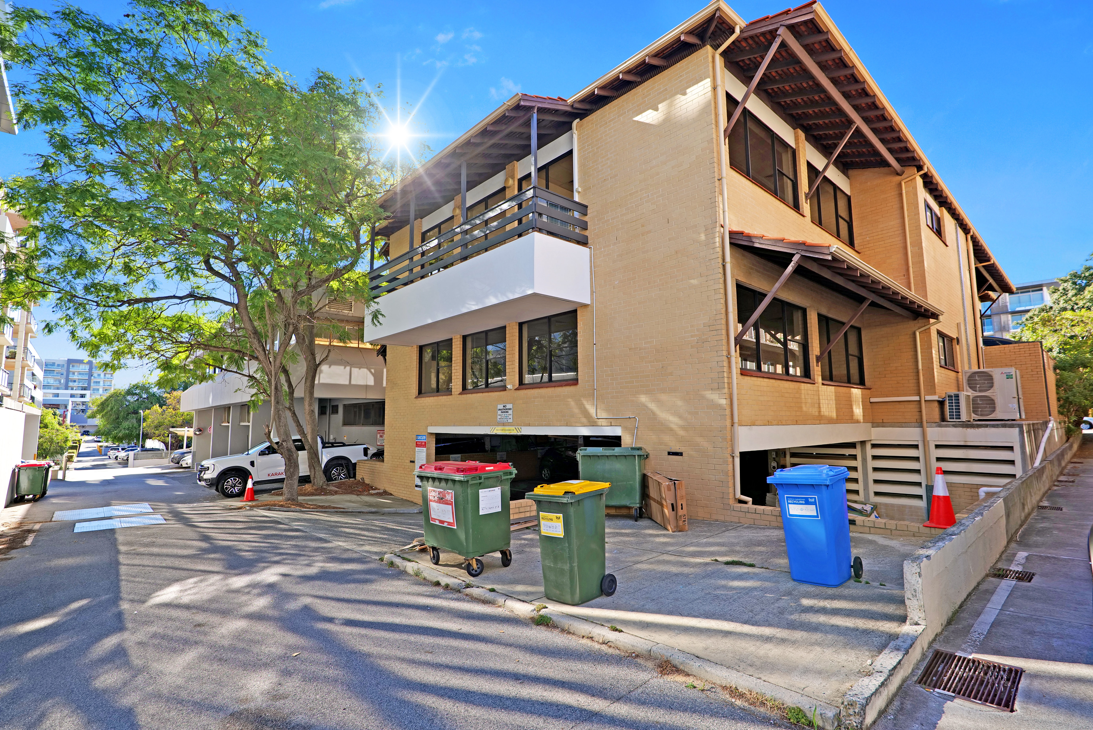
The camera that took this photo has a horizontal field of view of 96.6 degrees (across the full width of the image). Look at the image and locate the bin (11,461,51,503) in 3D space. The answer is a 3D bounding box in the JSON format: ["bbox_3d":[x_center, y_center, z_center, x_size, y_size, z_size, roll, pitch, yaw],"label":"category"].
[{"bbox_3d":[-16.939,3.821,16.021,0.780,1.190,1.250,5,-9,-43],"label":"bin"}]

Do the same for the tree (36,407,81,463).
[{"bbox_3d":[-36.300,5.380,36.000,3.400,4.700,3.400,5,-9,-43],"label":"tree"}]

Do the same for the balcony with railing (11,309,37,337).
[{"bbox_3d":[-43.865,-3.469,40.870,1.150,1.250,6.300,5,-9,-43],"label":"balcony with railing"}]

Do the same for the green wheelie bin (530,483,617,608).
[{"bbox_3d":[0.249,1.760,4.870,0.580,1.065,0.730,-9,-11,39],"label":"green wheelie bin"}]

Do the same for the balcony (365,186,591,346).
[{"bbox_3d":[-2.190,-1.980,12.260,1.500,2.060,7.300,5,-9,-42],"label":"balcony"}]

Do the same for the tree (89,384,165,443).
[{"bbox_3d":[-65.404,8.488,76.000,10.000,10.800,10.000,5,-9,-43],"label":"tree"}]

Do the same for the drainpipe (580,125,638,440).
[{"bbox_3d":[1.149,-1.871,9.751,0.110,6.950,1.350,5,-9,-43],"label":"drainpipe"}]

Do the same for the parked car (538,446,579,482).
[{"bbox_3d":[1.400,3.780,18.600,1.720,1.480,4.000,5,-9,-43],"label":"parked car"}]

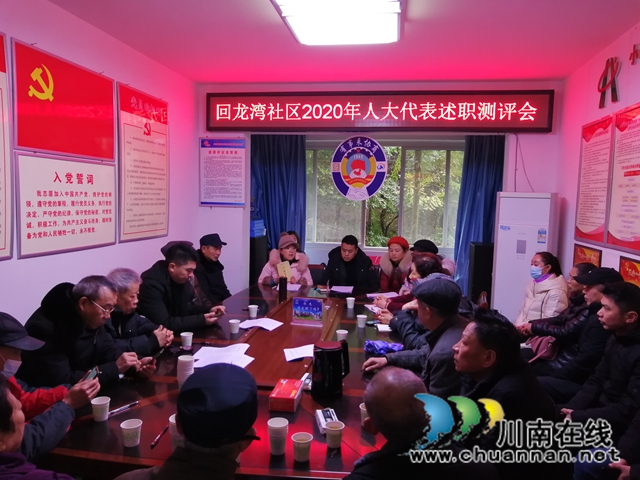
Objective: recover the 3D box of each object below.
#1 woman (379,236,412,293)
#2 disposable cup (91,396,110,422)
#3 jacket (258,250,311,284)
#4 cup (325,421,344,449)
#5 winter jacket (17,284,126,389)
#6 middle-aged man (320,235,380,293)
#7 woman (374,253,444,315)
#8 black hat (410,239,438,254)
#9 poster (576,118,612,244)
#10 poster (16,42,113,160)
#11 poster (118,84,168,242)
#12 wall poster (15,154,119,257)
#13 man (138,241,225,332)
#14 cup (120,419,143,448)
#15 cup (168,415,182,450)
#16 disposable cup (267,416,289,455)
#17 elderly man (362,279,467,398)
[{"bbox_3d":[0.745,0.596,4.837,0.500,1.220,0.680,3,5,18],"label":"woman"},{"bbox_3d":[-0.851,0.661,1.942,0.074,0.077,0.074,1,5,0],"label":"disposable cup"},{"bbox_3d":[-0.347,0.422,4.992,0.550,0.660,0.460,2,5,5],"label":"jacket"},{"bbox_3d":[0.054,0.695,1.776,0.072,0.074,0.072,1,5,0],"label":"cup"},{"bbox_3d":[-1.193,0.601,2.539,0.610,0.720,0.570,2,5,14],"label":"winter jacket"},{"bbox_3d":[0.270,0.578,4.858,0.600,1.280,0.720,2,5,9],"label":"middle-aged man"},{"bbox_3d":[0.776,0.693,4.179,0.680,1.180,0.500,3,5,18],"label":"woman"},{"bbox_3d":[0.978,0.058,4.673,0.260,0.140,0.220,2,5,1],"label":"black hat"},{"bbox_3d":[2.018,-0.425,3.709,0.020,0.908,0.604,2,5,9],"label":"poster"},{"bbox_3d":[-1.624,-0.856,3.276,0.025,0.610,0.992,2,5,9],"label":"poster"},{"bbox_3d":[-1.474,-0.617,4.249,0.025,1.237,0.835,2,5,9],"label":"poster"},{"bbox_3d":[-1.590,-0.224,3.251,0.025,0.595,0.988,2,5,9],"label":"wall poster"},{"bbox_3d":[-0.950,0.670,3.478,0.690,1.260,0.550,2,5,12],"label":"man"},{"bbox_3d":[-0.675,0.692,1.780,0.073,0.076,0.073,1,5,0],"label":"cup"},{"bbox_3d":[-0.481,0.668,1.710,0.072,0.105,0.072,1,5,0],"label":"cup"},{"bbox_3d":[-0.146,0.693,1.750,0.072,0.106,0.072,1,5,0],"label":"disposable cup"},{"bbox_3d":[0.555,0.797,2.699,0.700,1.240,0.550,3,5,17],"label":"elderly man"}]

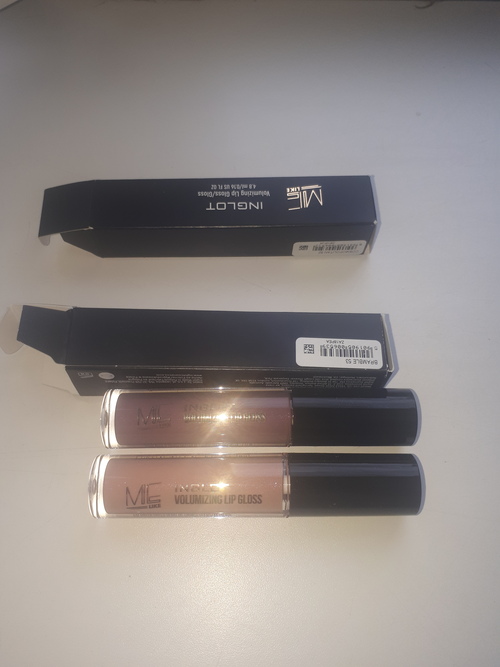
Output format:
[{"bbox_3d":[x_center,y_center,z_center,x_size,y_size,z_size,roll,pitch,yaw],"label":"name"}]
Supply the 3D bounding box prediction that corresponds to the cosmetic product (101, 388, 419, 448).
[{"bbox_3d":[0.004,0.027,0.168,0.098,0.018,0.018,0,66,-4],"label":"cosmetic product"}]

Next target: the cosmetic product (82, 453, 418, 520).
[{"bbox_3d":[0.003,0.046,0.159,0.098,0.018,0.018,1,66,-4],"label":"cosmetic product"}]

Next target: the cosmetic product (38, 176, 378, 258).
[{"bbox_3d":[-0.014,-0.043,0.196,0.119,0.020,0.020,-2,66,-5],"label":"cosmetic product"}]

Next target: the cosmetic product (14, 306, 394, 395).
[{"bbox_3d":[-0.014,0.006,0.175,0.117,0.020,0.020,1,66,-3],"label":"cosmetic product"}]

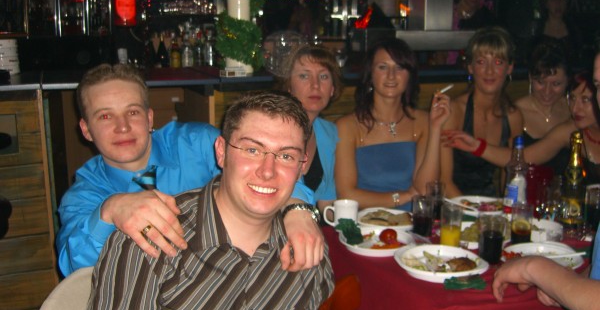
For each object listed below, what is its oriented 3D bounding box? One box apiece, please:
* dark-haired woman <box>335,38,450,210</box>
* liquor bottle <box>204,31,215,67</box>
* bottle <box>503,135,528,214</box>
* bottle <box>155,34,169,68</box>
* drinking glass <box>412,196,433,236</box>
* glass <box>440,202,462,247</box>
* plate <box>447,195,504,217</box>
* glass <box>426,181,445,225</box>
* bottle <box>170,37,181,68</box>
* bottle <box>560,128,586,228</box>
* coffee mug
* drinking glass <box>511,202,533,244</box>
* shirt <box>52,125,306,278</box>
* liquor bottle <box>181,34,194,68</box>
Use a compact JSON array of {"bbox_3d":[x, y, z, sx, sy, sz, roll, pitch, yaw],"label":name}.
[{"bbox_3d":[0.345,0.267,2.581,0.500,1.360,0.750,0,10,-1],"label":"dark-haired woman"},{"bbox_3d":[-0.701,-0.827,5.077,0.075,0.280,0.075,0,10,0],"label":"liquor bottle"},{"bbox_3d":[0.744,0.074,2.259,0.075,0.290,0.075,0,10,0],"label":"bottle"},{"bbox_3d":[-1.089,-0.830,5.175,0.083,0.290,0.083,0,10,0],"label":"bottle"},{"bbox_3d":[0.415,0.200,2.219,0.068,0.133,0.068,0,10,0],"label":"drinking glass"},{"bbox_3d":[0.486,0.221,2.109,0.067,0.133,0.067,0,10,0],"label":"glass"},{"bbox_3d":[0.650,0.180,2.417,0.205,0.026,0.205,0,10,0],"label":"plate"},{"bbox_3d":[0.493,0.171,2.379,0.066,0.135,0.066,0,10,0],"label":"glass"},{"bbox_3d":[-0.981,-0.812,5.178,0.077,0.255,0.077,0,10,0],"label":"bottle"},{"bbox_3d":[0.888,0.087,2.124,0.087,0.310,0.087,0,10,0],"label":"bottle"},{"bbox_3d":[0.142,0.197,2.292,0.117,0.090,0.083,0,10,0],"label":"coffee mug"},{"bbox_3d":[0.674,0.208,1.993,0.062,0.118,0.062,0,10,0],"label":"drinking glass"},{"bbox_3d":[-0.265,0.201,1.596,0.570,0.520,0.480,-3,10,-16],"label":"shirt"},{"bbox_3d":[-0.888,-0.820,5.177,0.082,0.270,0.082,0,10,0],"label":"liquor bottle"}]

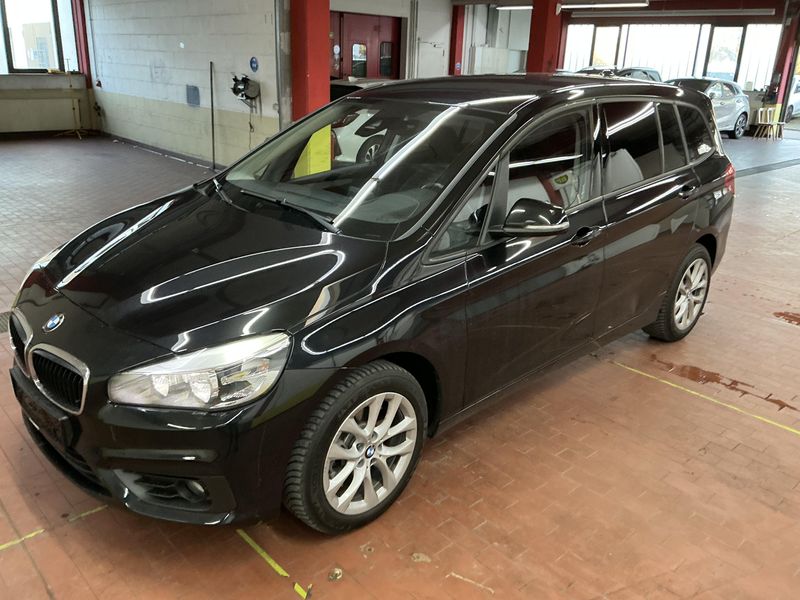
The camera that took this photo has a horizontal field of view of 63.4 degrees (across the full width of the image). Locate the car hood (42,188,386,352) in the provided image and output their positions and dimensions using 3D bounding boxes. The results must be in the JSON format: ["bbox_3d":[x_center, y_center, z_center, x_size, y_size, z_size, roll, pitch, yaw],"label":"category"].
[{"bbox_3d":[-0.840,-0.193,2.578,0.830,0.340,1.480,-16,26,-42],"label":"car hood"}]

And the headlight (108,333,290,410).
[{"bbox_3d":[-0.628,0.216,2.037,0.510,0.240,0.300,11,22,22],"label":"headlight"}]

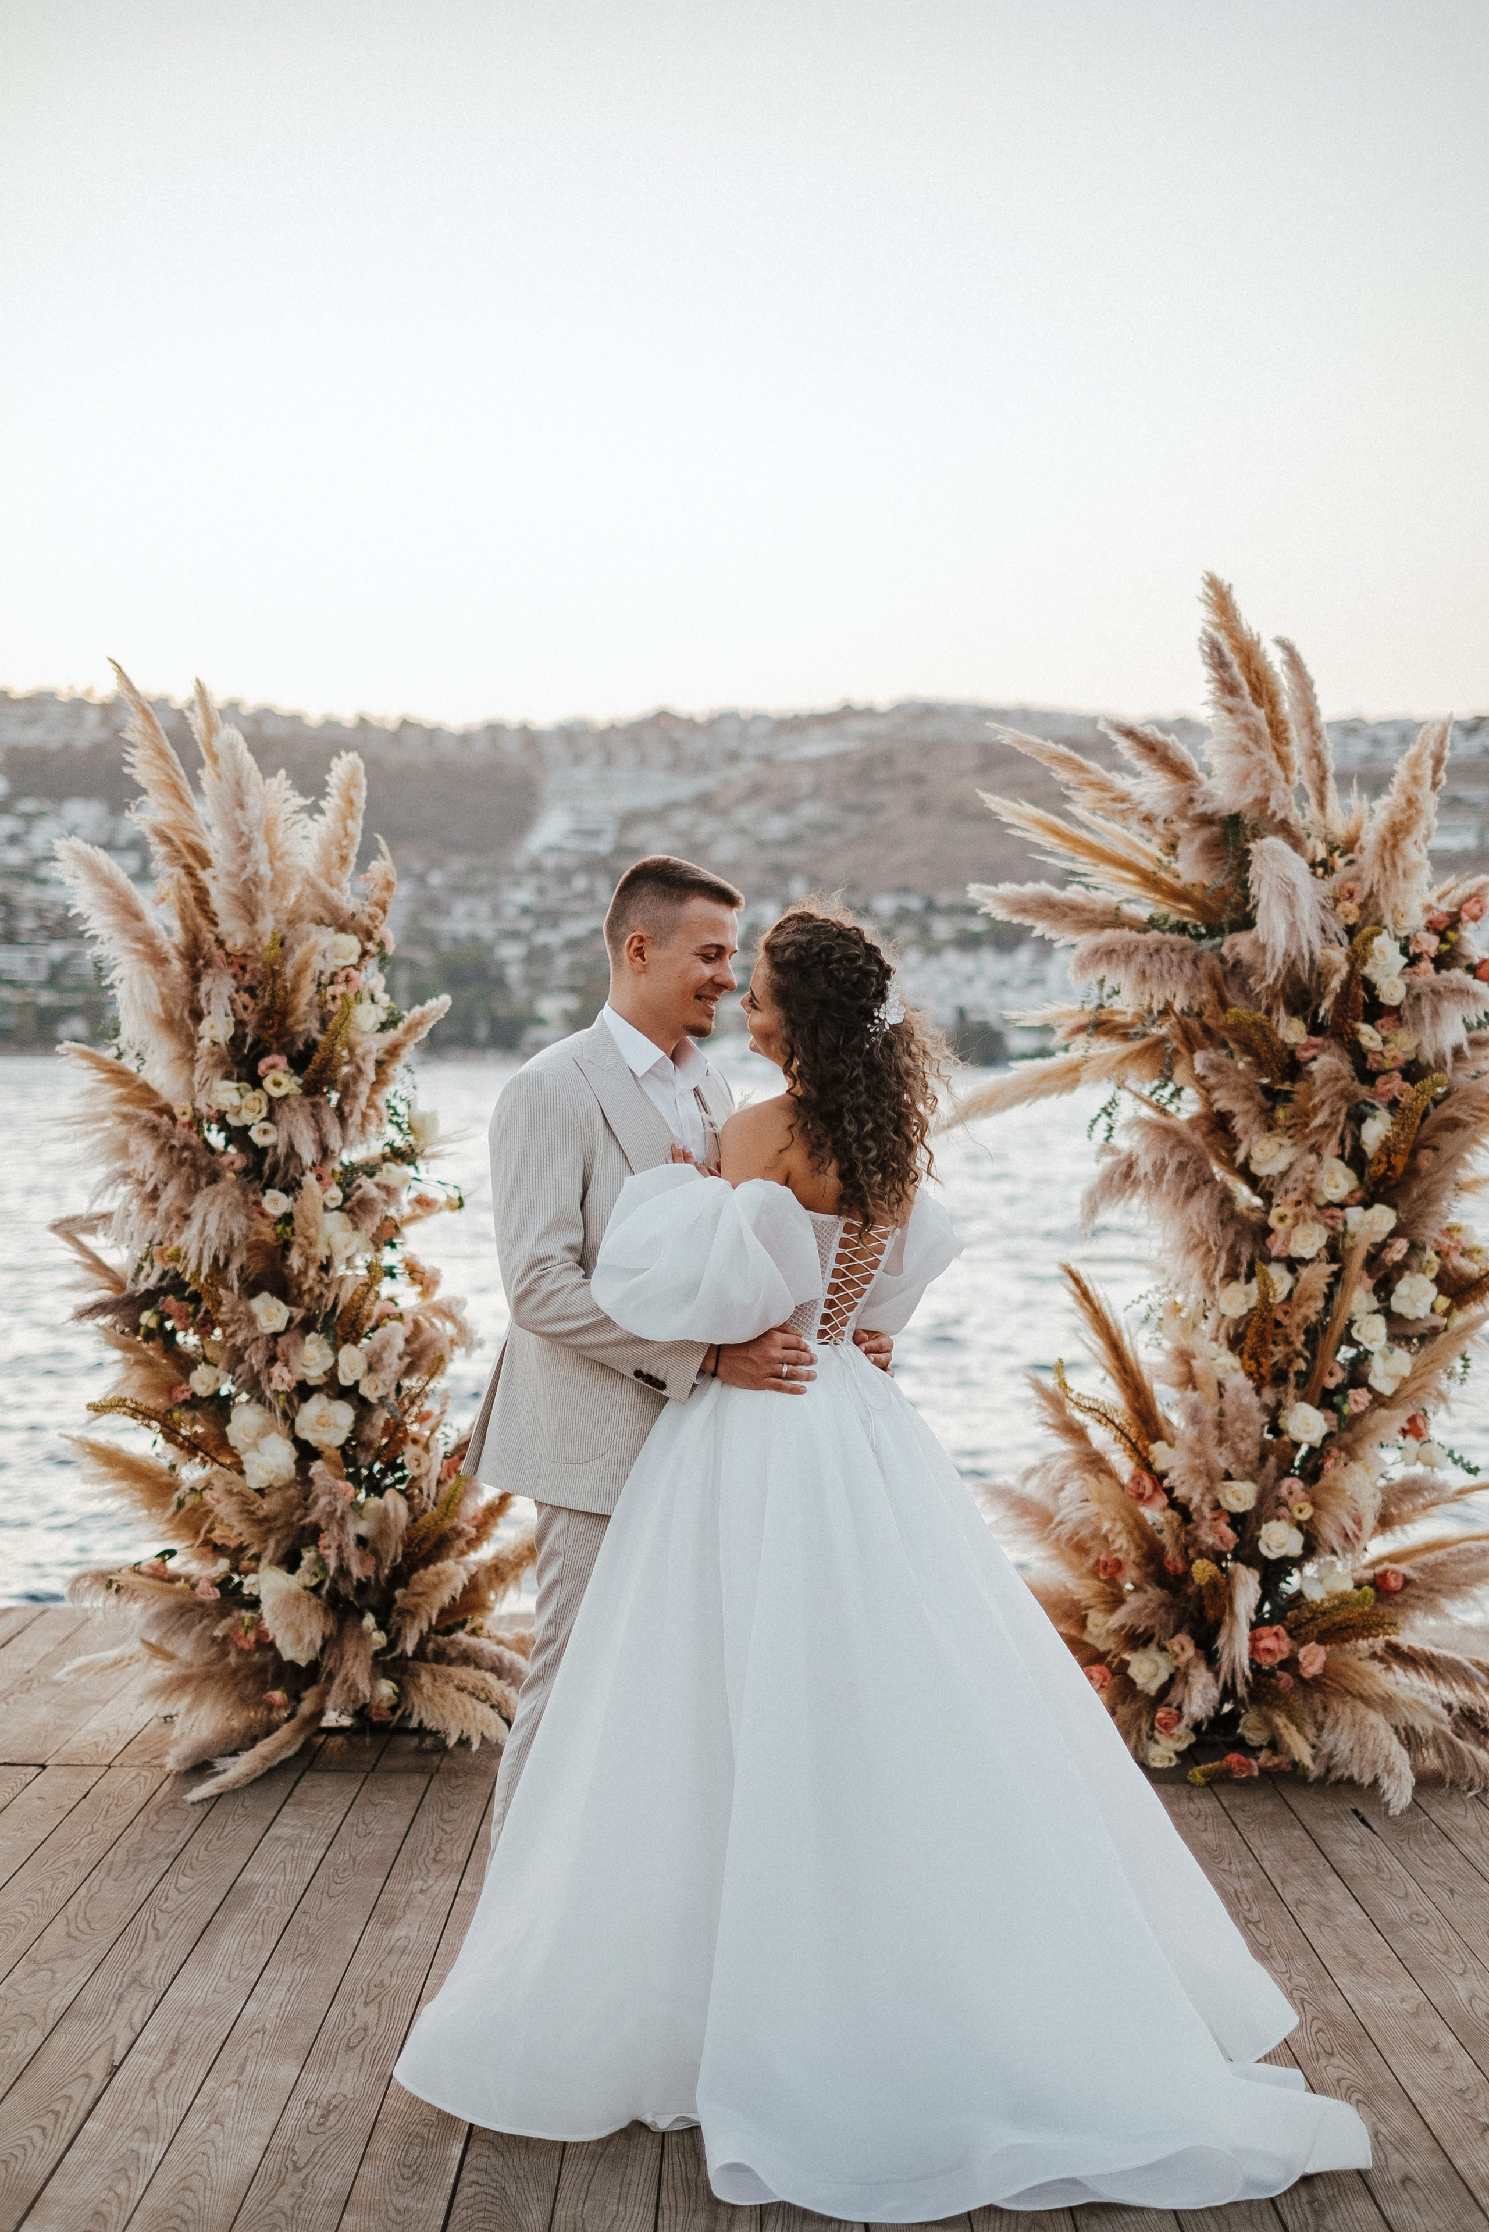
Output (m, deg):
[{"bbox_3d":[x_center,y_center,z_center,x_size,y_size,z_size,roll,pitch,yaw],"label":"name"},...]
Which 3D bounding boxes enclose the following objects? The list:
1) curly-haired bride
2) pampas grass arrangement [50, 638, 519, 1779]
[{"bbox_3d":[0.270,0.556,4.771,1.200,1.710,1.250,-1,1,-40],"label":"curly-haired bride"},{"bbox_3d":[-0.990,0.197,7.185,1.050,2.340,0.980,0,1,-6],"label":"pampas grass arrangement"}]

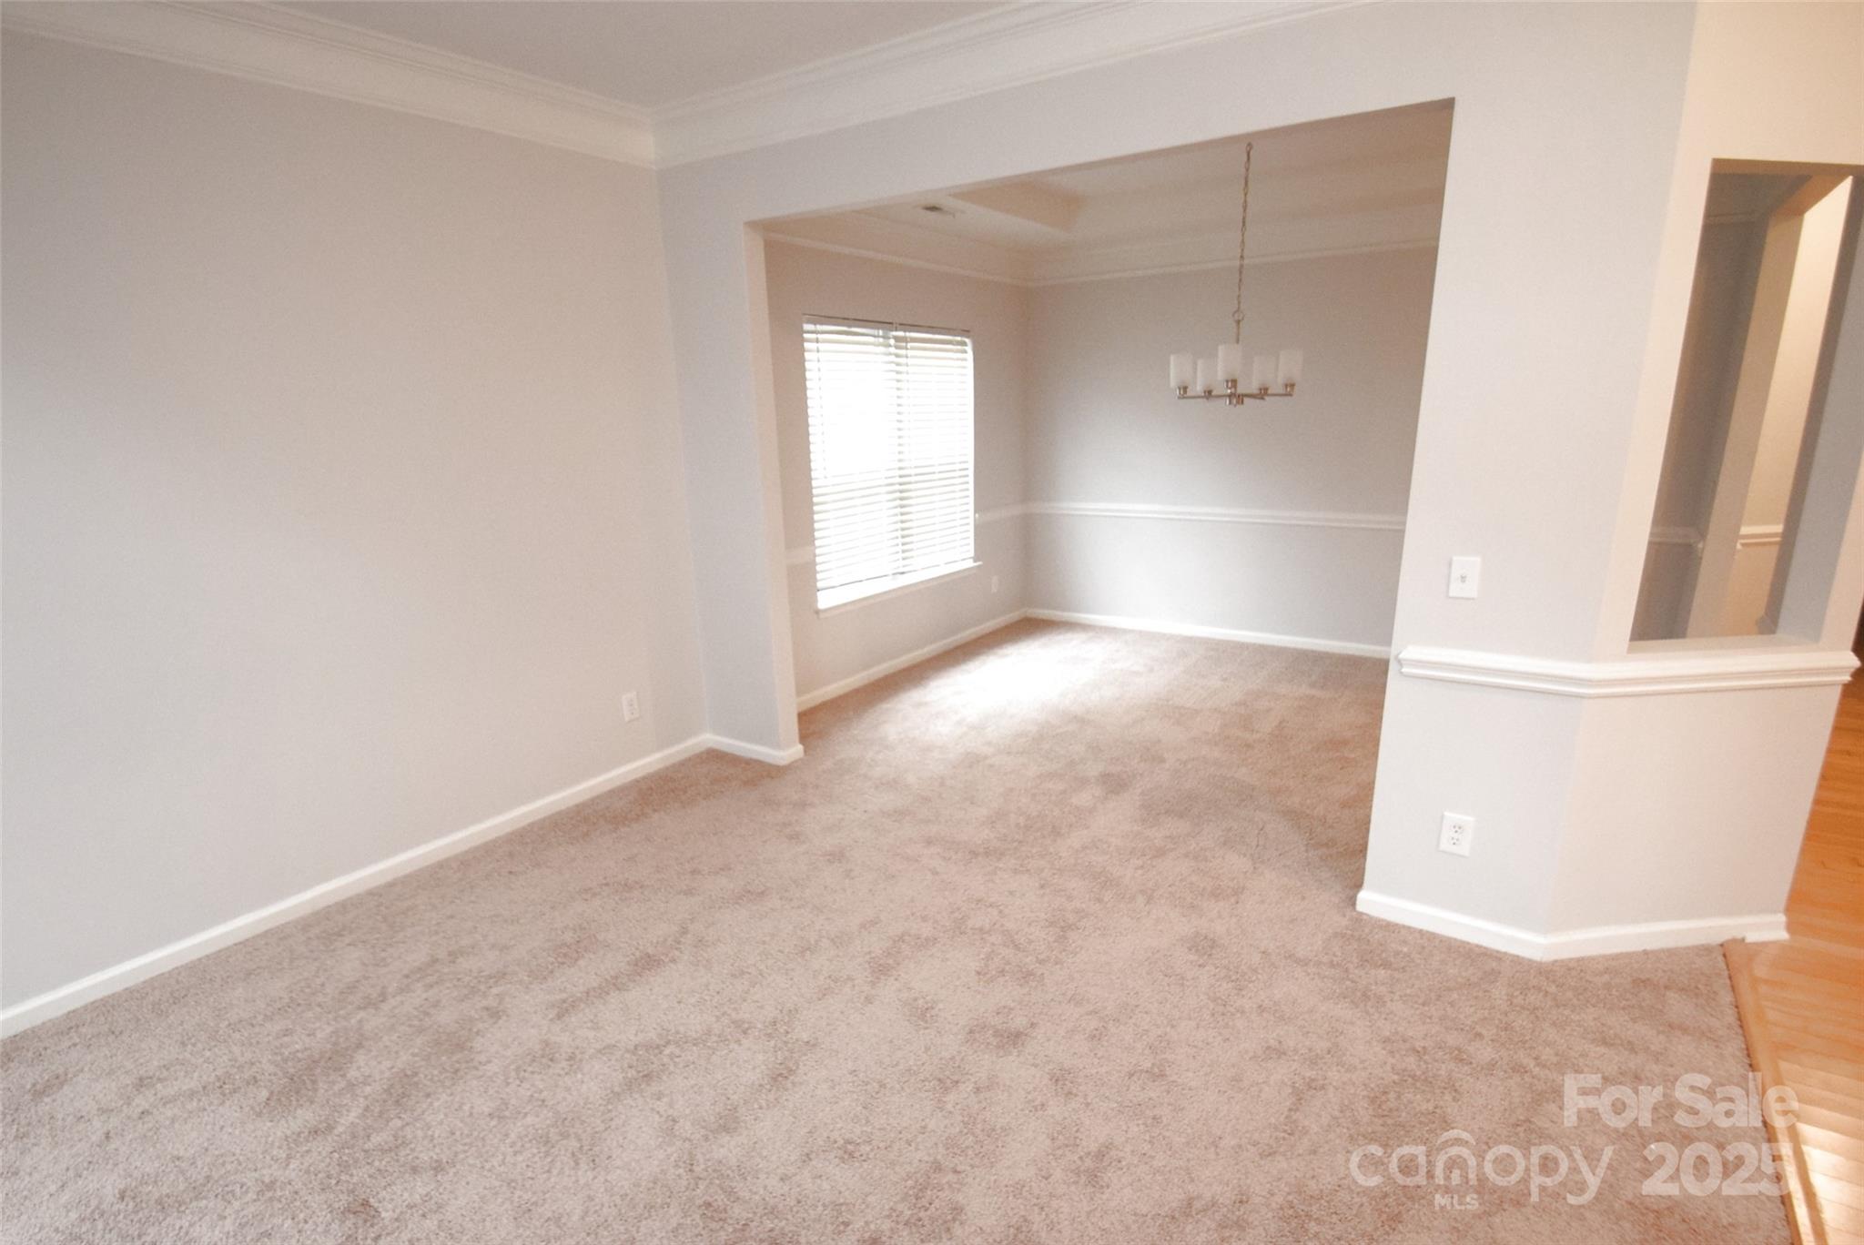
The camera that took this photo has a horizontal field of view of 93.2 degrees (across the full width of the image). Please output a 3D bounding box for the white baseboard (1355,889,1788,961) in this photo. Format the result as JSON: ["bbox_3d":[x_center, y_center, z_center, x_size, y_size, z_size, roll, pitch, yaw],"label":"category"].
[{"bbox_3d":[1.872,0.889,2.535,1.163,0.076,0.209,1,14,10],"label":"white baseboard"}]

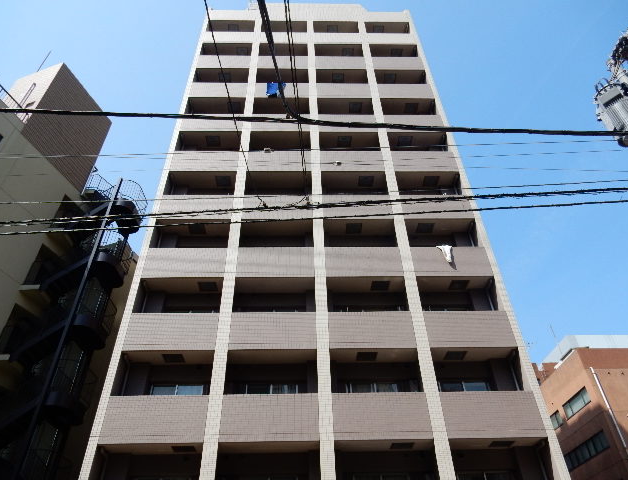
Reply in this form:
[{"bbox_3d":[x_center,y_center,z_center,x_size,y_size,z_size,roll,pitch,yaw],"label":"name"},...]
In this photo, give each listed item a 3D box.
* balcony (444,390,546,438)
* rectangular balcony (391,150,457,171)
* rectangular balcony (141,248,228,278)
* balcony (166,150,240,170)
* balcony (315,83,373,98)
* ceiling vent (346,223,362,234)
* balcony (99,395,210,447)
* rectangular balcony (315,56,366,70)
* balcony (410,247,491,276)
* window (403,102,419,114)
[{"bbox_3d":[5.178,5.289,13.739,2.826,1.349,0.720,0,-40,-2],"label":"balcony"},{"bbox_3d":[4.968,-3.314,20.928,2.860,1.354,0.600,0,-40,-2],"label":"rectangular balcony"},{"bbox_3d":[-4.651,1.171,17.162,2.906,1.339,1.100,0,-40,-2],"label":"rectangular balcony"},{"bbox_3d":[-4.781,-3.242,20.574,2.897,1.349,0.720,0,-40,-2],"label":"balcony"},{"bbox_3d":[1.560,-7.423,24.529,2.806,1.339,1.100,0,-40,-2],"label":"balcony"},{"bbox_3d":[1.640,-0.480,18.819,0.660,0.070,0.660,0,-40,-2],"label":"ceiling vent"},{"bbox_3d":[-4.521,5.461,13.587,2.906,1.339,1.100,0,-40,-2],"label":"balcony"},{"bbox_3d":[1.495,-9.568,26.317,2.806,1.339,1.100,0,-40,-2],"label":"rectangular balcony"},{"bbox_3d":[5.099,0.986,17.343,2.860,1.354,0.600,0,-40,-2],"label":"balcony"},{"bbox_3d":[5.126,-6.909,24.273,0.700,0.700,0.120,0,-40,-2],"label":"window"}]

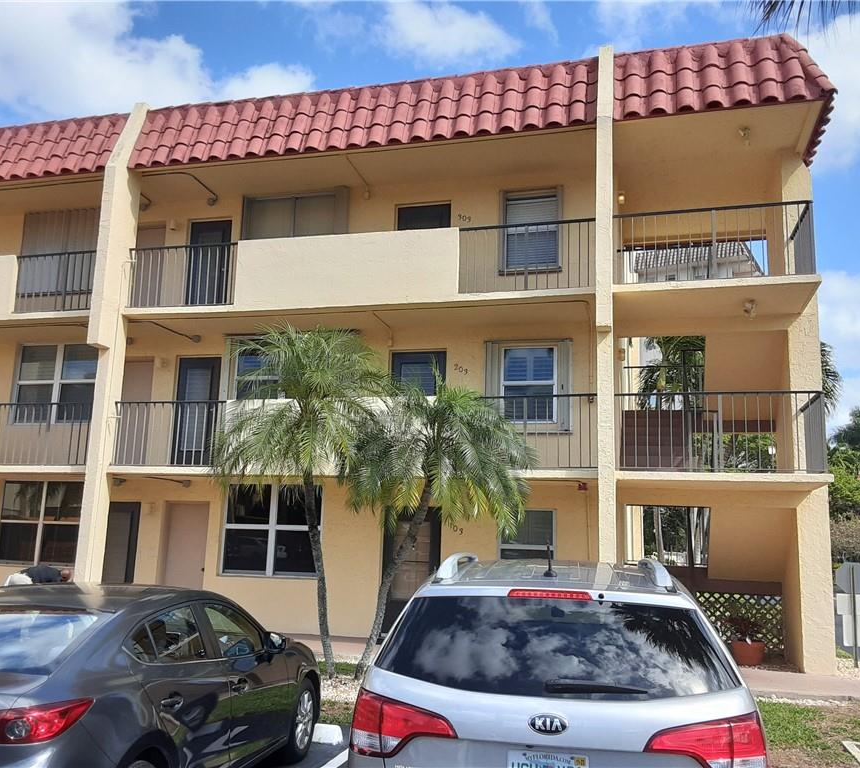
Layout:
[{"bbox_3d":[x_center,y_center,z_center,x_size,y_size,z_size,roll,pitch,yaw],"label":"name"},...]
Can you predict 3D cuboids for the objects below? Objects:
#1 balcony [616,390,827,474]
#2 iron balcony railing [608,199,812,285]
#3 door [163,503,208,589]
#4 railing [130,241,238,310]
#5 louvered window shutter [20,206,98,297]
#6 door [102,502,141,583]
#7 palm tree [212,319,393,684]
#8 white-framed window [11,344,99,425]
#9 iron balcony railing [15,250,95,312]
[{"bbox_3d":[3.942,0.758,11.122,2.591,1.032,1.555,-1,-10,15],"label":"balcony"},{"bbox_3d":[4.107,-1.786,11.820,2.644,1.091,1.552,-1,-10,15],"label":"iron balcony railing"},{"bbox_3d":[-4.248,3.115,13.804,0.846,2.106,0.120,-1,-10,15],"label":"door"},{"bbox_3d":[-4.077,-1.763,12.999,1.983,1.026,0.060,-1,-10,15],"label":"railing"},{"bbox_3d":[-7.121,-2.572,15.474,2.081,1.676,0.135,-1,-10,15],"label":"louvered window shutter"},{"bbox_3d":[-5.565,3.147,14.160,0.854,2.094,0.120,-1,-10,15],"label":"door"},{"bbox_3d":[-1.719,1.439,10.306,2.200,4.389,2.200,-1,-10,15],"label":"palm tree"},{"bbox_3d":[-7.097,-0.002,15.114,1.788,1.550,0.120,-1,-10,15],"label":"white-framed window"},{"bbox_3d":[-6.104,-1.619,14.057,2.071,1.059,1.100,-1,-10,15],"label":"iron balcony railing"}]

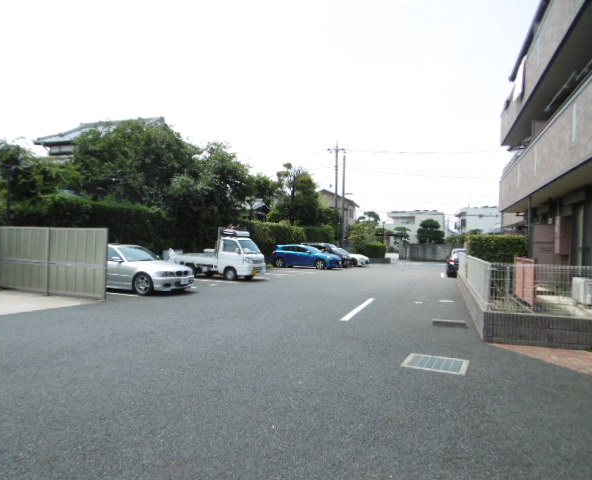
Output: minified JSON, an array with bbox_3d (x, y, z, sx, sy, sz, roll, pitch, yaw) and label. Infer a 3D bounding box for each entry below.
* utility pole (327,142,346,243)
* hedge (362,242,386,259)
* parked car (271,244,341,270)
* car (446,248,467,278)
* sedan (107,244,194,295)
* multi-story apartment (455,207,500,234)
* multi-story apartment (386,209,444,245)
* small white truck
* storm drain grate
[{"bbox_3d":[4.169,-3.918,45.042,1.800,11.900,0.450,1,-1,18],"label":"utility pole"},{"bbox_3d":[6.286,0.879,35.894,2.100,1.300,1.200,1,-1,22],"label":"hedge"},{"bbox_3d":[0.573,1.064,27.849,4.450,1.470,1.750,1,-1,25],"label":"parked car"},{"bbox_3d":[8.881,1.180,23.441,1.700,1.440,4.400,1,-1,17],"label":"car"},{"bbox_3d":[-5.236,0.850,13.639,4.470,1.410,1.740,1,-1,26],"label":"sedan"},{"bbox_3d":[26.018,-0.785,60.015,8.500,6.700,9.000,1,-1,18],"label":"multi-story apartment"},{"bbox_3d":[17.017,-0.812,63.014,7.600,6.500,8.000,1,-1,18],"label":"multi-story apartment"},{"bbox_3d":[-3.194,0.587,18.286,3.400,2.100,1.475,1,-1,24],"label":"small white truck"},{"bbox_3d":[1.821,1.620,5.749,0.756,0.050,0.746,1,-1,26],"label":"storm drain grate"}]

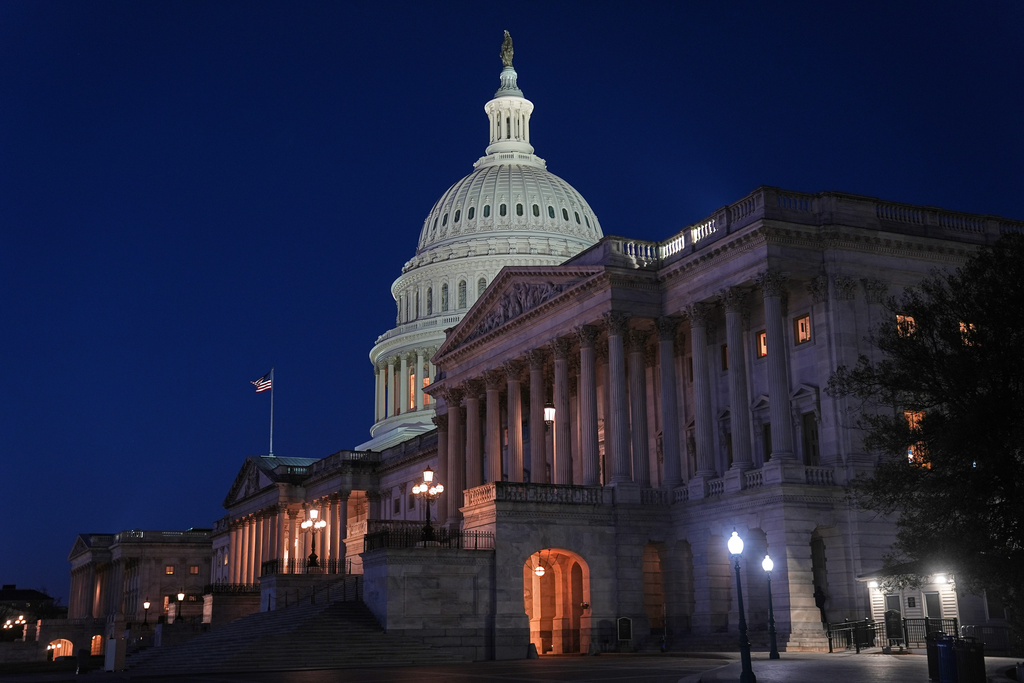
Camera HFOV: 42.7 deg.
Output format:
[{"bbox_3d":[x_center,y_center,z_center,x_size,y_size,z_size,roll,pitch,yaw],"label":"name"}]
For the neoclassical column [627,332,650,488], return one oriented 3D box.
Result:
[{"bbox_3d":[7.074,3.976,72.655,1.220,9.157,1.220,-1,-14,0],"label":"neoclassical column"}]

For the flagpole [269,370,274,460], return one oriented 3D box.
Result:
[{"bbox_3d":[-29.925,8.740,163.153,0.300,11.147,0.300,6,-15,-26],"label":"flagpole"}]

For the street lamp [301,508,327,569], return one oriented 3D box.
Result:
[{"bbox_3d":[-12.573,12.431,82.836,1.650,3.800,1.650,6,-15,-25],"label":"street lamp"}]

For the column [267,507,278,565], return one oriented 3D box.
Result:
[{"bbox_3d":[-27.640,23.656,151.607,1.040,9.182,1.040,6,-15,-26],"label":"column"}]

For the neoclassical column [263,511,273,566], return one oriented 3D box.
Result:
[{"bbox_3d":[-29.151,24.459,155.030,1.220,9.157,1.220,6,-15,-25],"label":"neoclassical column"}]

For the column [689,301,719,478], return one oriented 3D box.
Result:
[{"bbox_3d":[9.946,2.705,68.343,1.040,9.182,1.040,-1,-14,0],"label":"column"}]

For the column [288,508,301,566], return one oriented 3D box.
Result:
[{"bbox_3d":[-26.050,24.521,155.248,1.040,9.182,1.040,6,-15,-26],"label":"column"}]

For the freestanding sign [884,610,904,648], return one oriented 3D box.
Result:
[{"bbox_3d":[15.572,11.772,53.300,0.780,1.640,0.400,5,-15,-25],"label":"freestanding sign"}]

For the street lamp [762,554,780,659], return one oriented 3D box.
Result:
[{"bbox_3d":[9.780,10.046,49.590,0.420,3.848,0.420,-1,-14,0],"label":"street lamp"}]

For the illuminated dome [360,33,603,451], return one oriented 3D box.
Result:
[{"bbox_3d":[-0.056,-14.806,184.300,41.331,63.523,41.331,6,-15,-26],"label":"illuminated dome"}]

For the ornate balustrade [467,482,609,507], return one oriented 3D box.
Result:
[{"bbox_3d":[1.341,8.009,66.777,6.570,0.930,4.030,6,-15,-25],"label":"ornate balustrade"}]

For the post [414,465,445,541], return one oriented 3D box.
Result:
[{"bbox_3d":[-4.114,7.921,64.087,1.550,3.670,1.550,6,-15,-25],"label":"post"}]

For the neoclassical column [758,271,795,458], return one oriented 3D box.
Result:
[{"bbox_3d":[12.875,1.233,63.577,1.250,9.250,1.250,-1,-14,0],"label":"neoclassical column"}]

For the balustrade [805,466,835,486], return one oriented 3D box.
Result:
[{"bbox_3d":[14.558,6.337,61.613,1.751,0.937,0.380,6,-15,-26],"label":"balustrade"}]

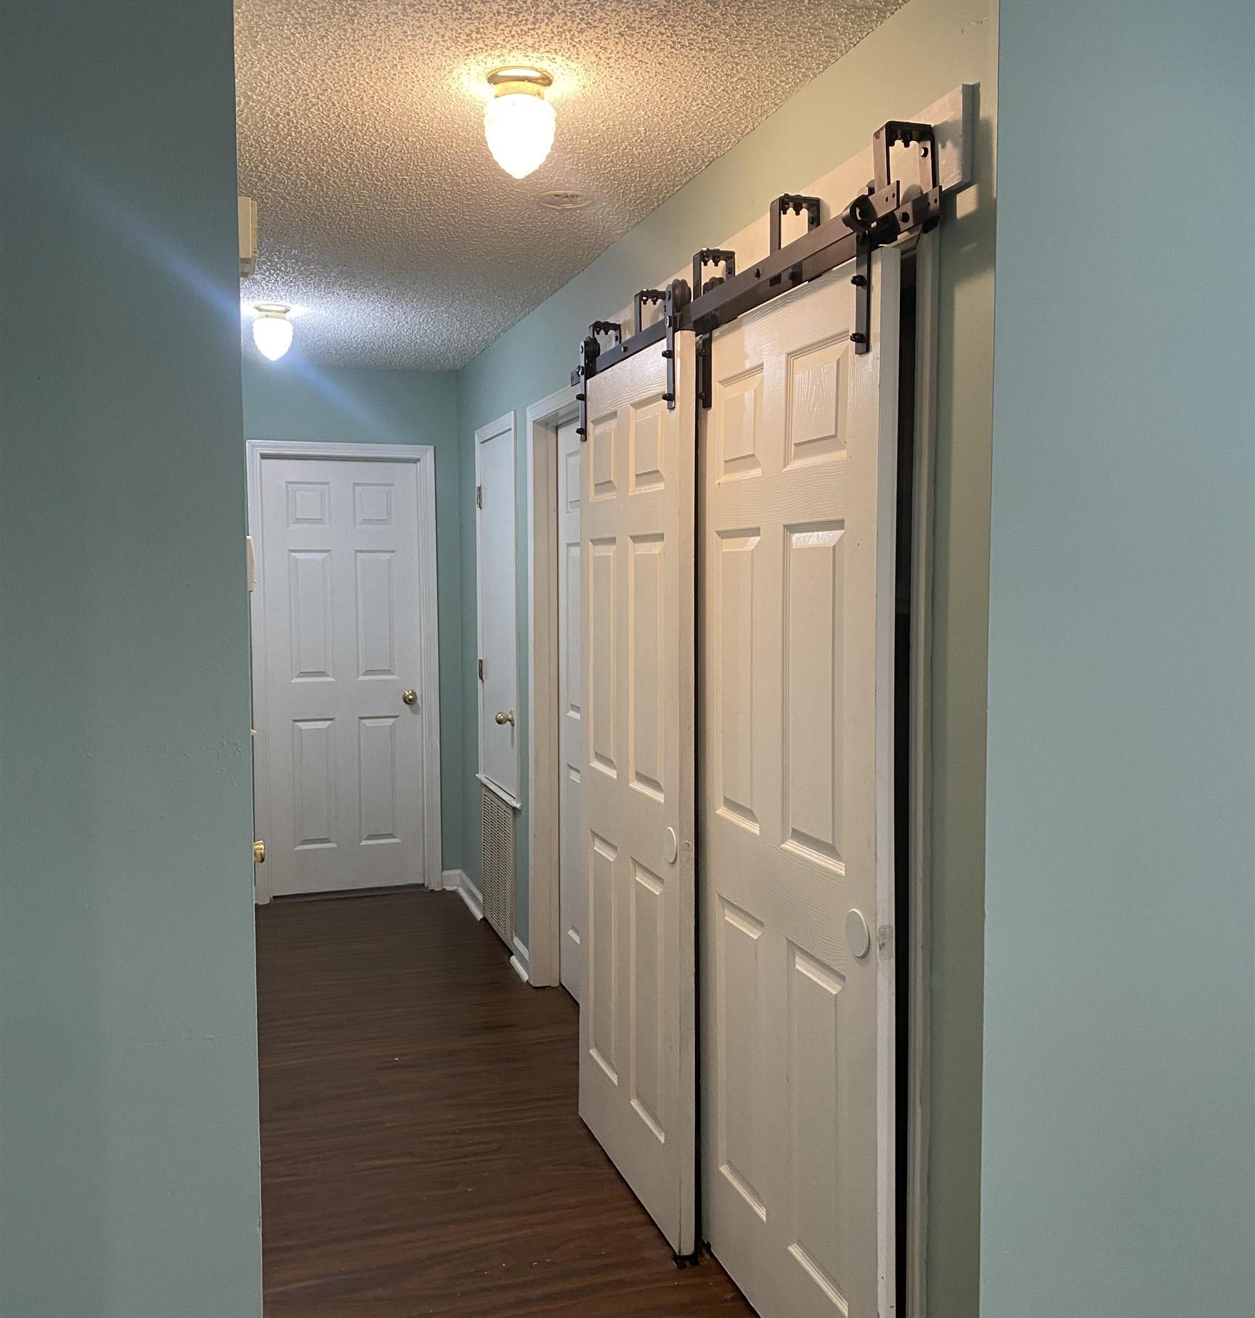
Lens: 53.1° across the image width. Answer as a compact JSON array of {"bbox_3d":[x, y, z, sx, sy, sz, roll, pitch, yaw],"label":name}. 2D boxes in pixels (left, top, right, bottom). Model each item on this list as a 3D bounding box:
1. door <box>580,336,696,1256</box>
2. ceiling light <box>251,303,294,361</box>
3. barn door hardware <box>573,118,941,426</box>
[{"bbox_3d":[0.005,0.290,3.042,0.038,1.983,0.767,-1,4,-18],"label":"door"},{"bbox_3d":[-1.248,-1.144,4.425,0.140,0.190,0.140,-1,4,-18],"label":"ceiling light"},{"bbox_3d":[0.172,-0.688,2.644,0.180,0.305,1.725,-1,4,-18],"label":"barn door hardware"}]

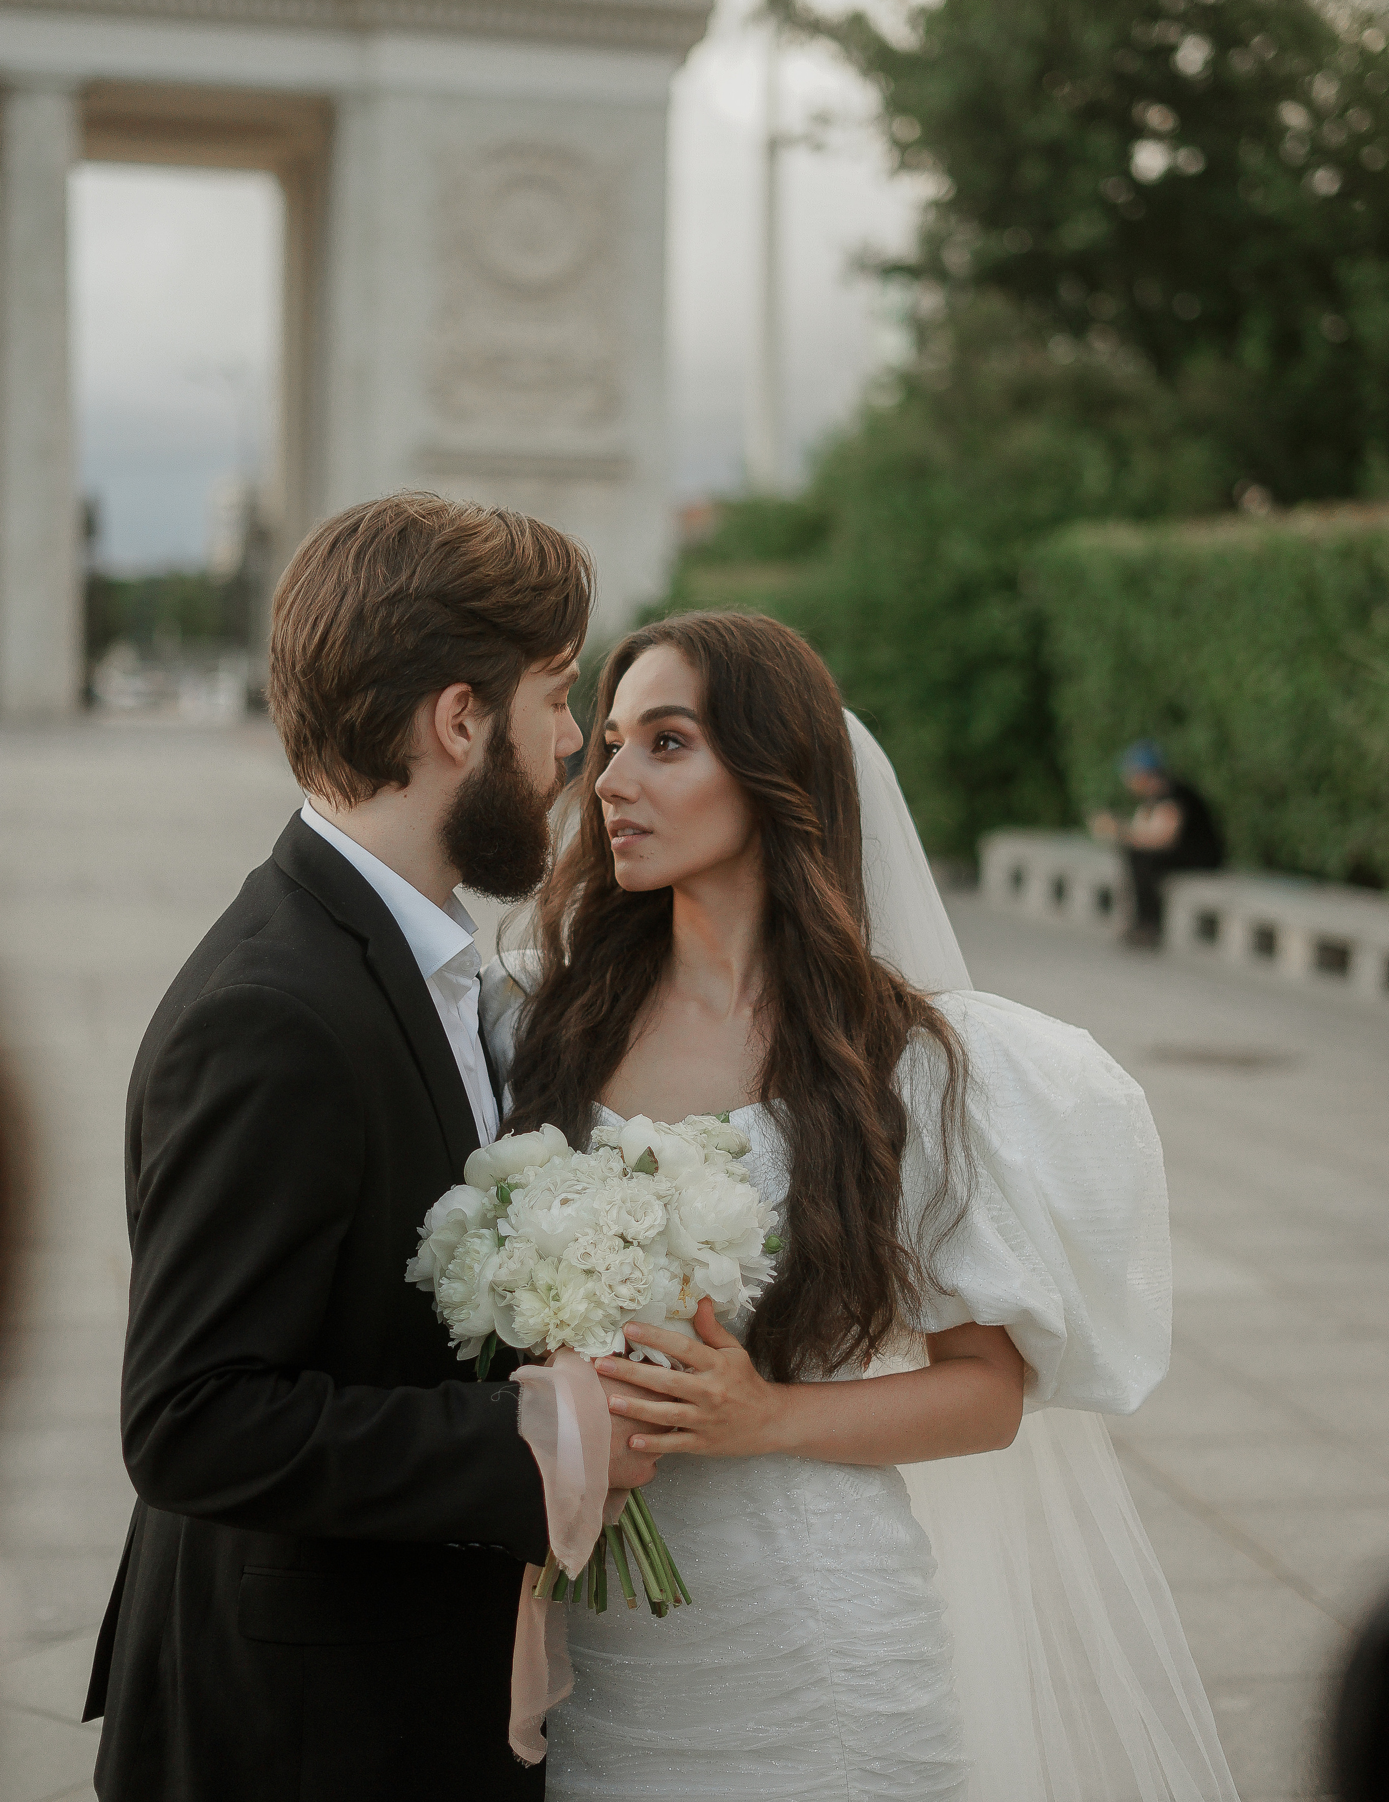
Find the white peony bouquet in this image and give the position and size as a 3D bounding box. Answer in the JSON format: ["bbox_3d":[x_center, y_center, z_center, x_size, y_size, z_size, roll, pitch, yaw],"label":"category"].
[{"bbox_3d":[-0.072,0.332,2.060,0.260,0.345,0.235,0,15,0],"label":"white peony bouquet"}]

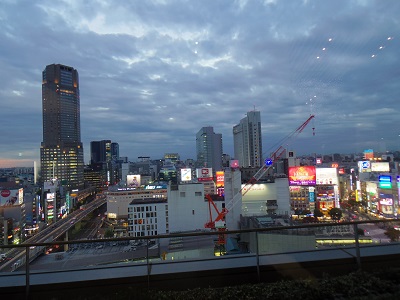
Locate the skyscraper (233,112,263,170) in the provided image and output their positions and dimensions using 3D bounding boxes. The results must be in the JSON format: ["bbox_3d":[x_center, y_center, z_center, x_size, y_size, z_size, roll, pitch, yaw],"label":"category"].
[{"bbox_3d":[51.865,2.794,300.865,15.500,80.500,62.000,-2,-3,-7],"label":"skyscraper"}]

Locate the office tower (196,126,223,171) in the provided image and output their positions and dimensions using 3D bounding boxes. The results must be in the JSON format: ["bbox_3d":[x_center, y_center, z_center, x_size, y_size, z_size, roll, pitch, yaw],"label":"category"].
[{"bbox_3d":[15.821,10.162,456.665,25.000,84.500,90.000,-2,-3,-7],"label":"office tower"}]

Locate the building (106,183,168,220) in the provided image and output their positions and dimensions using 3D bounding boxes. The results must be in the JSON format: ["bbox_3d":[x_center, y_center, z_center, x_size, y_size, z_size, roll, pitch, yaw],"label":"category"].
[{"bbox_3d":[-57.716,50.156,265.124,58.000,34.000,42.000,-2,-3,-3],"label":"building"}]

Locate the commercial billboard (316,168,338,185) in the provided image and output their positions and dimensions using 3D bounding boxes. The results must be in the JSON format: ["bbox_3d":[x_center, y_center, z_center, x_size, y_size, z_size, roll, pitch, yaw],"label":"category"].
[{"bbox_3d":[118.693,24.384,249.672,18.000,15.700,1.500,-3,-3,16],"label":"commercial billboard"}]

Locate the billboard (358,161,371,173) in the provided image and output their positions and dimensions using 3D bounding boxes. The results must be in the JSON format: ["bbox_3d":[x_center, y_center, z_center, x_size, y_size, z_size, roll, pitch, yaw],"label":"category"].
[{"bbox_3d":[143.443,14.161,231.074,9.000,10.000,3.500,-3,-3,7],"label":"billboard"}]

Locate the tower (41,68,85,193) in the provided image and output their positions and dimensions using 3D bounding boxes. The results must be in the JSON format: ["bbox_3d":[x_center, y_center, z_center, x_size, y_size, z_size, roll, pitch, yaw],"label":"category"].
[{"bbox_3d":[-195.775,-25.157,379.831,50.000,176.000,46.000,-1,-3,-30],"label":"tower"}]

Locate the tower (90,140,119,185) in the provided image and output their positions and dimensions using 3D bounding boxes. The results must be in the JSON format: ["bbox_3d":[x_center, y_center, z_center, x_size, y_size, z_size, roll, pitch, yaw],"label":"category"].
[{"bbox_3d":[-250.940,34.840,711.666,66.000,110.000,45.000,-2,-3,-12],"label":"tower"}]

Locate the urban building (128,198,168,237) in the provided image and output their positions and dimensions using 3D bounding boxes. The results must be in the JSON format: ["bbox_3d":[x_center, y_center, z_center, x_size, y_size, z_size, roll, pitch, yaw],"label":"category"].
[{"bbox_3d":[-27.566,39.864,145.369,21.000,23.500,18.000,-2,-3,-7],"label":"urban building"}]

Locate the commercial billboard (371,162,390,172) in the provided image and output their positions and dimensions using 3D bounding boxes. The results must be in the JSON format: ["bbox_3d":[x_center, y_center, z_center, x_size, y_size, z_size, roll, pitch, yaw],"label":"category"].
[{"bbox_3d":[158.694,14.553,234.039,15.500,8.200,1.500,-3,-3,7],"label":"commercial billboard"}]

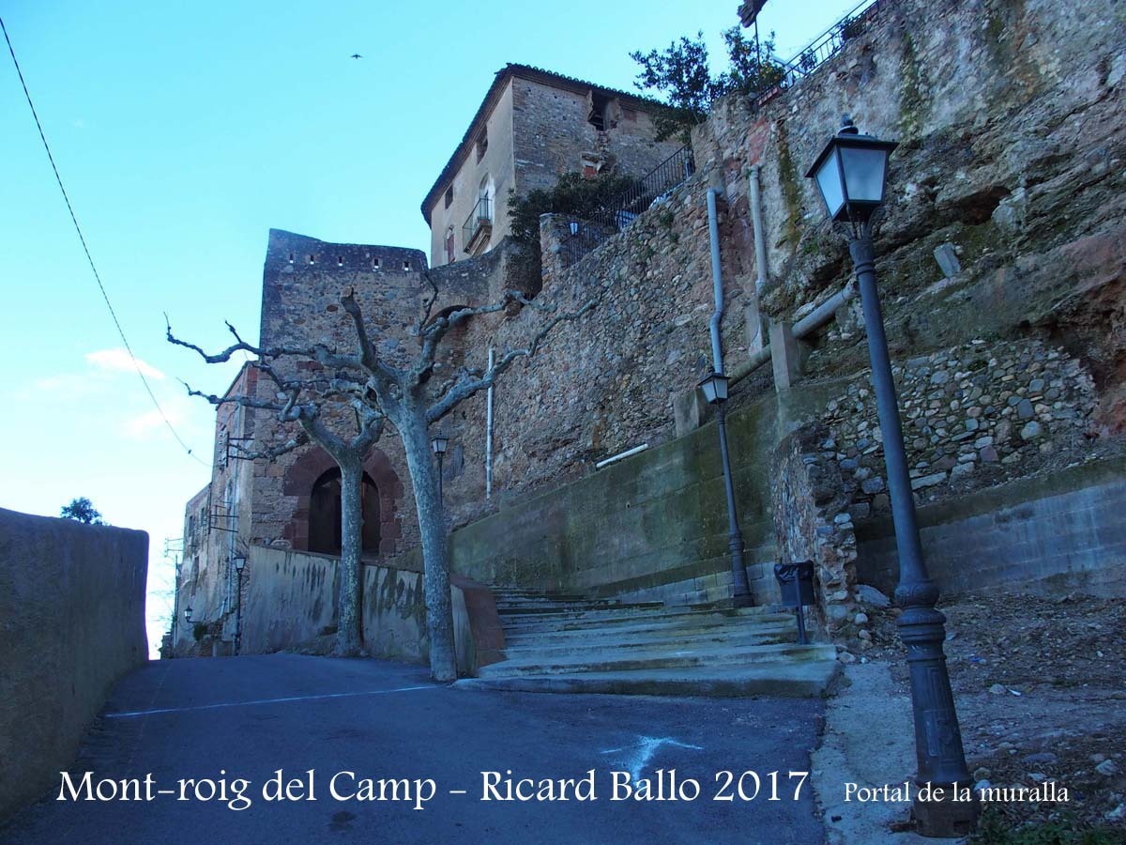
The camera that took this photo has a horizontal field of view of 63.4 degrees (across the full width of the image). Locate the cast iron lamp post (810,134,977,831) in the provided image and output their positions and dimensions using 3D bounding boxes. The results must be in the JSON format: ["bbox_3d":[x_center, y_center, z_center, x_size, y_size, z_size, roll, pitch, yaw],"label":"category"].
[{"bbox_3d":[1.805,0.076,5.029,0.410,4.020,0.410,0,-16,-9],"label":"cast iron lamp post"}]

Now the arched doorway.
[{"bbox_3d":[-8.601,3.556,36.008,2.718,3.581,0.600,2,-16,-14],"label":"arched doorway"}]

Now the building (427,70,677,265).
[{"bbox_3d":[-0.517,-8.718,45.511,9.800,11.300,13.529,5,-17,-24],"label":"building"}]

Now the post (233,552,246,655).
[{"bbox_3d":[-12.157,6.900,34.070,0.420,4.000,0.420,5,-17,-23],"label":"post"}]

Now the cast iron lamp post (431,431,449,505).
[{"bbox_3d":[-3.707,2.202,27.570,0.420,4.000,0.420,11,-20,-40],"label":"cast iron lamp post"}]

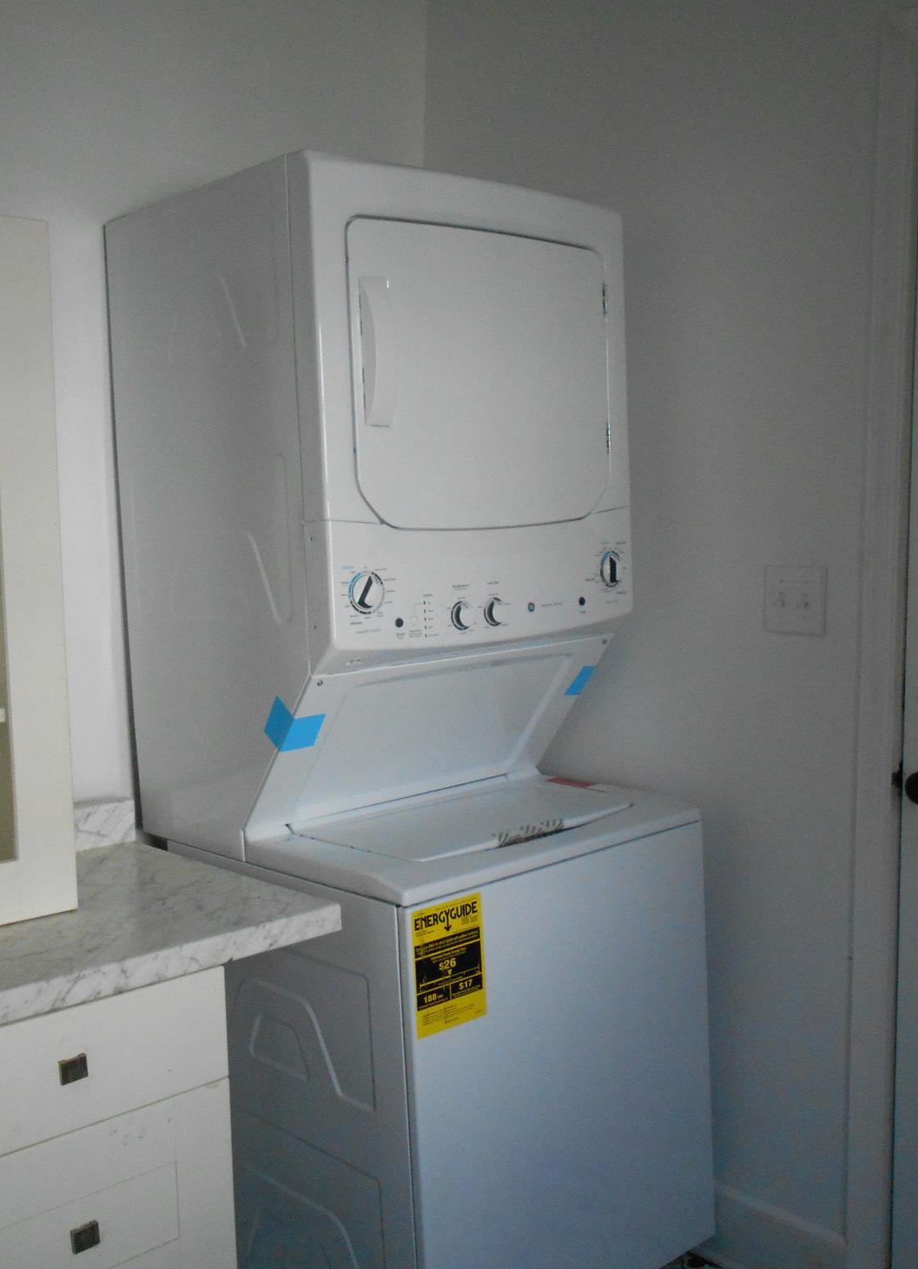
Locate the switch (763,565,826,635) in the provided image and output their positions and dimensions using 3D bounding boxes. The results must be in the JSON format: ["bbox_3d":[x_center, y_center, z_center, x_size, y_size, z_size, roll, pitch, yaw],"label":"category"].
[{"bbox_3d":[0.571,-0.058,2.158,0.015,0.115,0.117,-6,8,-42],"label":"switch"}]

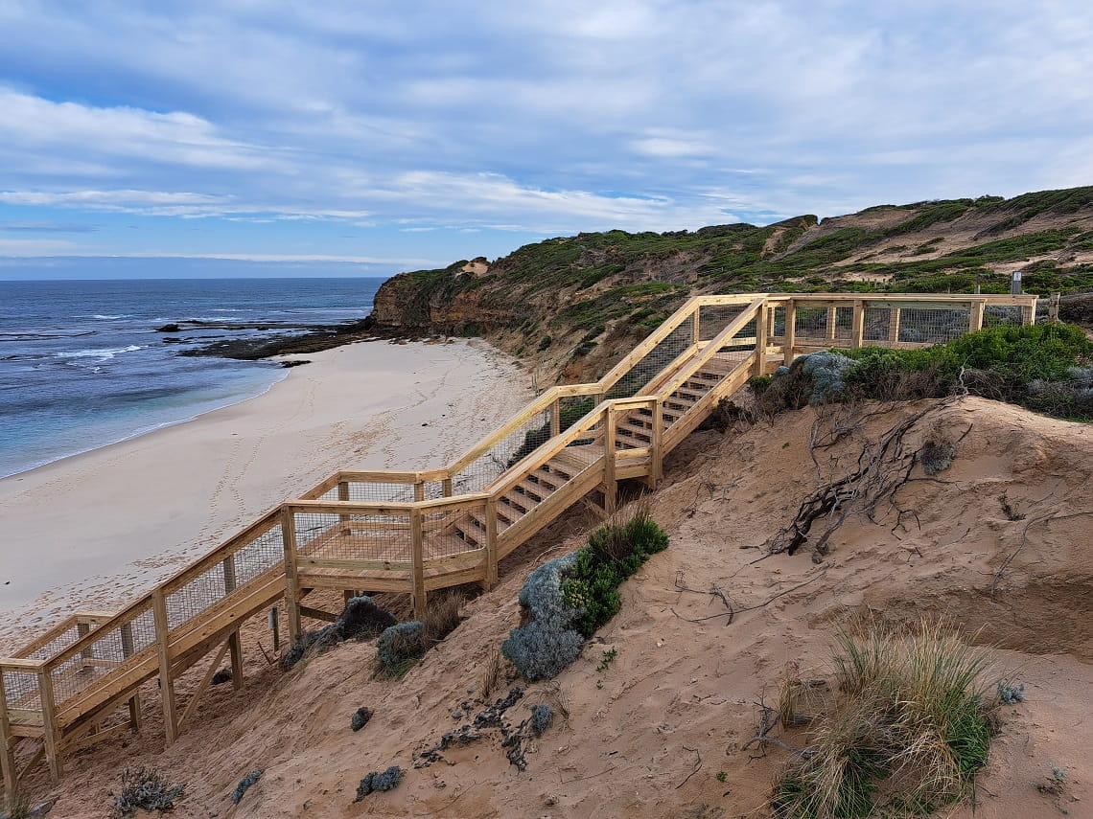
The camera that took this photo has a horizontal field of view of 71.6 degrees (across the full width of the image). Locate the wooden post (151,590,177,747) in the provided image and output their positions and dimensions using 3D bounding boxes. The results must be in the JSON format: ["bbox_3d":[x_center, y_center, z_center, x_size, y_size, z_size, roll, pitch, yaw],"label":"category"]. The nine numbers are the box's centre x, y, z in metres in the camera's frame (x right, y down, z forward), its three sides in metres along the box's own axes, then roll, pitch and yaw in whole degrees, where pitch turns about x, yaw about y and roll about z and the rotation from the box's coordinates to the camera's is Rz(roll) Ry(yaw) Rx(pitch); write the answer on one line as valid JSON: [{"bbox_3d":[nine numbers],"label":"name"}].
[{"bbox_3d":[-6.233,4.266,12.397,0.135,2.748,0.135,2,10,13],"label":"wooden post"}]

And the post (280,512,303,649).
[{"bbox_3d":[-4.080,2.713,12.167,0.125,2.345,0.125,1,10,7],"label":"post"}]

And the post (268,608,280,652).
[{"bbox_3d":[-5.269,4.308,14.796,0.110,0.918,0.110,0,10,0],"label":"post"}]

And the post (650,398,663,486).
[{"bbox_3d":[1.951,0.605,13.470,0.125,1.605,0.125,-5,11,-26],"label":"post"}]

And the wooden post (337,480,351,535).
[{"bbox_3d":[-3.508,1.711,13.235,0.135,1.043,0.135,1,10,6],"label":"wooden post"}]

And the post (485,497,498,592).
[{"bbox_3d":[-0.860,2.102,11.822,0.135,1.506,0.135,-7,12,-33],"label":"post"}]

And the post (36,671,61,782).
[{"bbox_3d":[-8.598,5.496,13.134,0.135,2.132,0.135,2,10,13],"label":"post"}]

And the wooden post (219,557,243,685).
[{"bbox_3d":[-5.952,4.036,14.453,0.125,2.795,0.125,1,10,7],"label":"wooden post"}]

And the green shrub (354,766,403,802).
[{"bbox_3d":[-1.343,2.992,6.048,0.400,0.210,0.250,-3,10,-14],"label":"green shrub"}]

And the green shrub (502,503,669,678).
[{"bbox_3d":[0.450,1.800,7.816,1.100,0.900,1.800,4,11,24],"label":"green shrub"}]

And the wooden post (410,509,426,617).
[{"bbox_3d":[-2.013,2.435,11.915,0.125,1.820,0.125,-2,10,-10],"label":"wooden post"}]

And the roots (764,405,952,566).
[{"bbox_3d":[3.496,0.722,8.515,1.950,1.400,1.300,4,11,24],"label":"roots"}]

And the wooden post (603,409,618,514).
[{"bbox_3d":[1.102,0.899,13.099,0.125,1.926,0.125,-5,11,-26],"label":"wooden post"}]

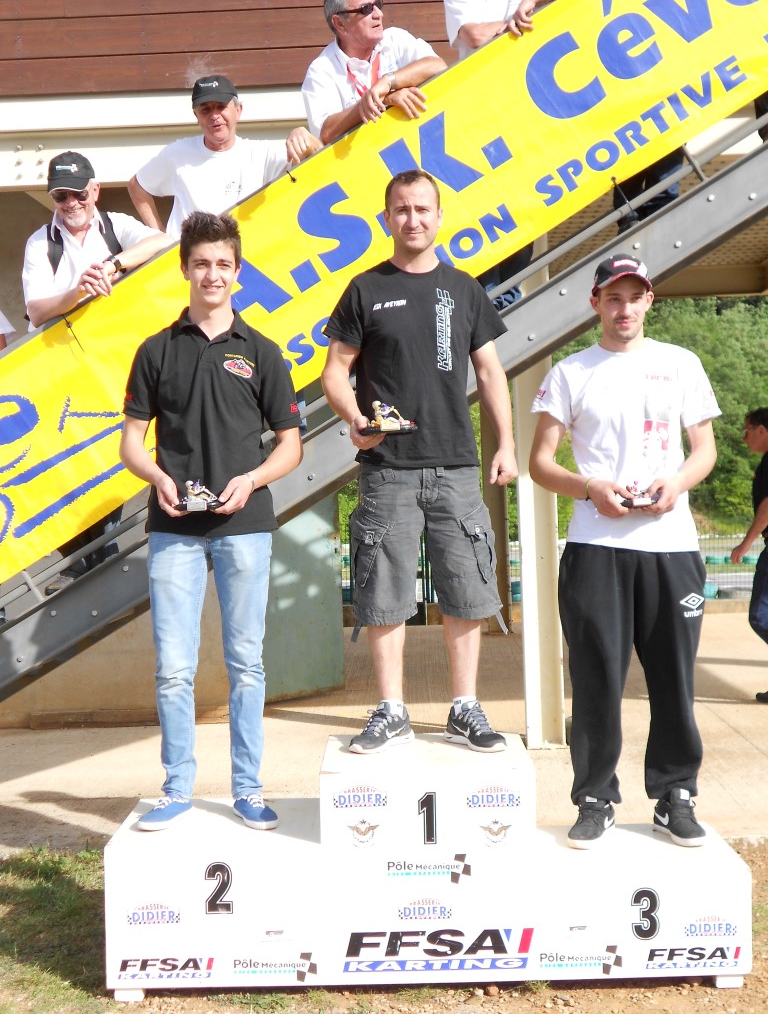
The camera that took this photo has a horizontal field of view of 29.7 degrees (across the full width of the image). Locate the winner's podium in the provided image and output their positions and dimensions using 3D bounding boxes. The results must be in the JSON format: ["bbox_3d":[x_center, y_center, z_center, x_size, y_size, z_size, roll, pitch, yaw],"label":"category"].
[{"bbox_3d":[0.124,1.042,4.322,1.800,0.627,0.570,-1,2,1],"label":"winner's podium"}]

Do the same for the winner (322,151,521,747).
[{"bbox_3d":[0.108,-0.155,4.390,0.580,1.770,0.430,-2,1,0],"label":"winner"}]

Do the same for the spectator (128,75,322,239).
[{"bbox_3d":[-0.612,-0.817,5.600,0.700,1.710,0.450,-2,1,-6],"label":"spectator"}]

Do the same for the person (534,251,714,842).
[{"bbox_3d":[0.730,0.115,4.400,0.570,1.790,0.430,-2,1,0],"label":"person"}]

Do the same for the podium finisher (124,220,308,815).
[{"bbox_3d":[-0.520,0.020,4.330,0.550,1.820,0.430,-2,1,-3],"label":"podium finisher"}]

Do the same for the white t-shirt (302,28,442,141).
[{"bbox_3d":[-0.052,-1.567,5.600,0.530,0.580,0.380,-2,1,-11],"label":"white t-shirt"}]

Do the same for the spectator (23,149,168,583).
[{"bbox_3d":[-1.111,-0.520,5.600,0.580,1.720,0.500,-2,1,-10],"label":"spectator"}]

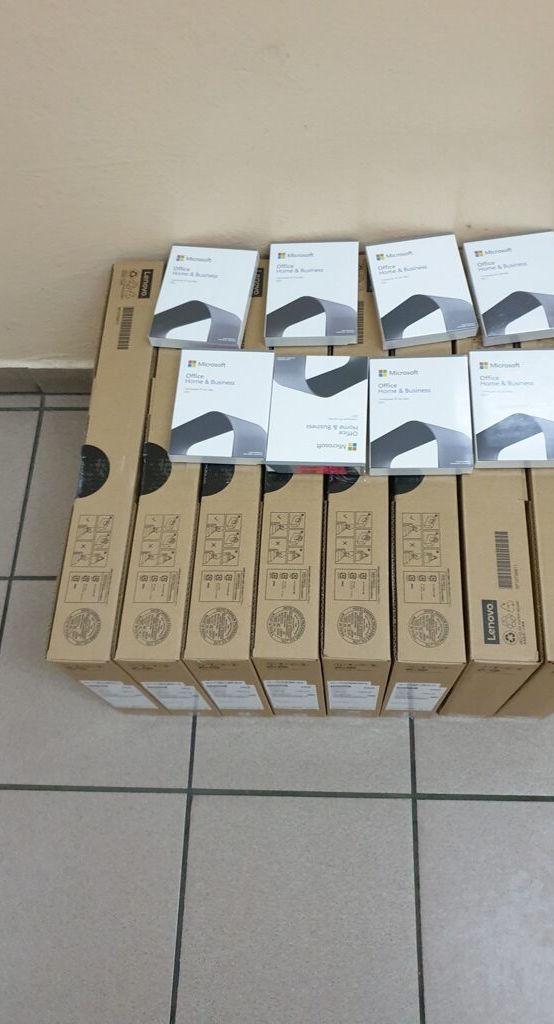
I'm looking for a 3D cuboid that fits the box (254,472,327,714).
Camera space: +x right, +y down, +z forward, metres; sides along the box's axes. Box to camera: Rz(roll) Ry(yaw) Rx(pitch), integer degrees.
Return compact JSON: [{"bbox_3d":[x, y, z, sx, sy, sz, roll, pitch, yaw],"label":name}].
[{"bbox_3d":[0.028,-0.029,1.046,0.073,0.300,0.544,0,65,5],"label":"box"}]

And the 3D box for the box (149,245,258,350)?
[{"bbox_3d":[-0.092,-0.278,0.998,0.114,0.017,0.149,6,66,8],"label":"box"}]

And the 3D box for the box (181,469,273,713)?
[{"bbox_3d":[-0.038,-0.023,1.047,0.071,0.325,0.527,1,66,5],"label":"box"}]

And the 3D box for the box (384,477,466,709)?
[{"bbox_3d":[0.176,-0.031,1.033,0.075,0.300,0.544,0,65,5],"label":"box"}]

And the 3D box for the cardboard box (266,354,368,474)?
[{"bbox_3d":[0.049,-0.119,0.910,0.114,0.017,0.149,1,65,6],"label":"cardboard box"}]

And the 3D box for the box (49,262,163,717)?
[{"bbox_3d":[-0.182,-0.023,1.057,0.071,0.325,0.527,1,66,5],"label":"box"}]

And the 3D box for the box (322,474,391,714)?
[{"bbox_3d":[0.101,-0.030,1.039,0.072,0.300,0.544,0,65,5],"label":"box"}]

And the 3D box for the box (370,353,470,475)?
[{"bbox_3d":[0.166,-0.113,0.897,0.114,0.017,0.149,0,65,5],"label":"box"}]

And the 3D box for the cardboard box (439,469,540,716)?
[{"bbox_3d":[0.257,-0.023,1.027,0.071,0.325,0.527,1,66,5],"label":"cardboard box"}]

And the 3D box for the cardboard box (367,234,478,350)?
[{"bbox_3d":[0.178,-0.275,0.957,0.112,0.018,0.145,-7,66,1],"label":"cardboard box"}]

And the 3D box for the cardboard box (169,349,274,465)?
[{"bbox_3d":[-0.064,-0.127,0.924,0.114,0.017,0.149,2,65,6],"label":"cardboard box"}]

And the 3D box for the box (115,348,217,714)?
[{"bbox_3d":[-0.108,-0.023,1.052,0.071,0.325,0.527,1,66,5],"label":"box"}]

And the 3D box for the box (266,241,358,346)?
[{"bbox_3d":[0.045,-0.274,0.965,0.112,0.018,0.145,1,66,4],"label":"box"}]

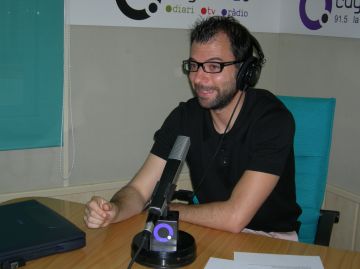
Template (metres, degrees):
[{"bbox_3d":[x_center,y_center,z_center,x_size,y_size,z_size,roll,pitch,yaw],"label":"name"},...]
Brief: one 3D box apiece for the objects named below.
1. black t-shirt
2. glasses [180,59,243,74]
[{"bbox_3d":[0.153,0.100,1.570,0.440,0.520,0.320,10,28,30],"label":"black t-shirt"},{"bbox_3d":[0.110,-0.199,1.475,0.140,0.041,0.145,12,19,37],"label":"glasses"}]

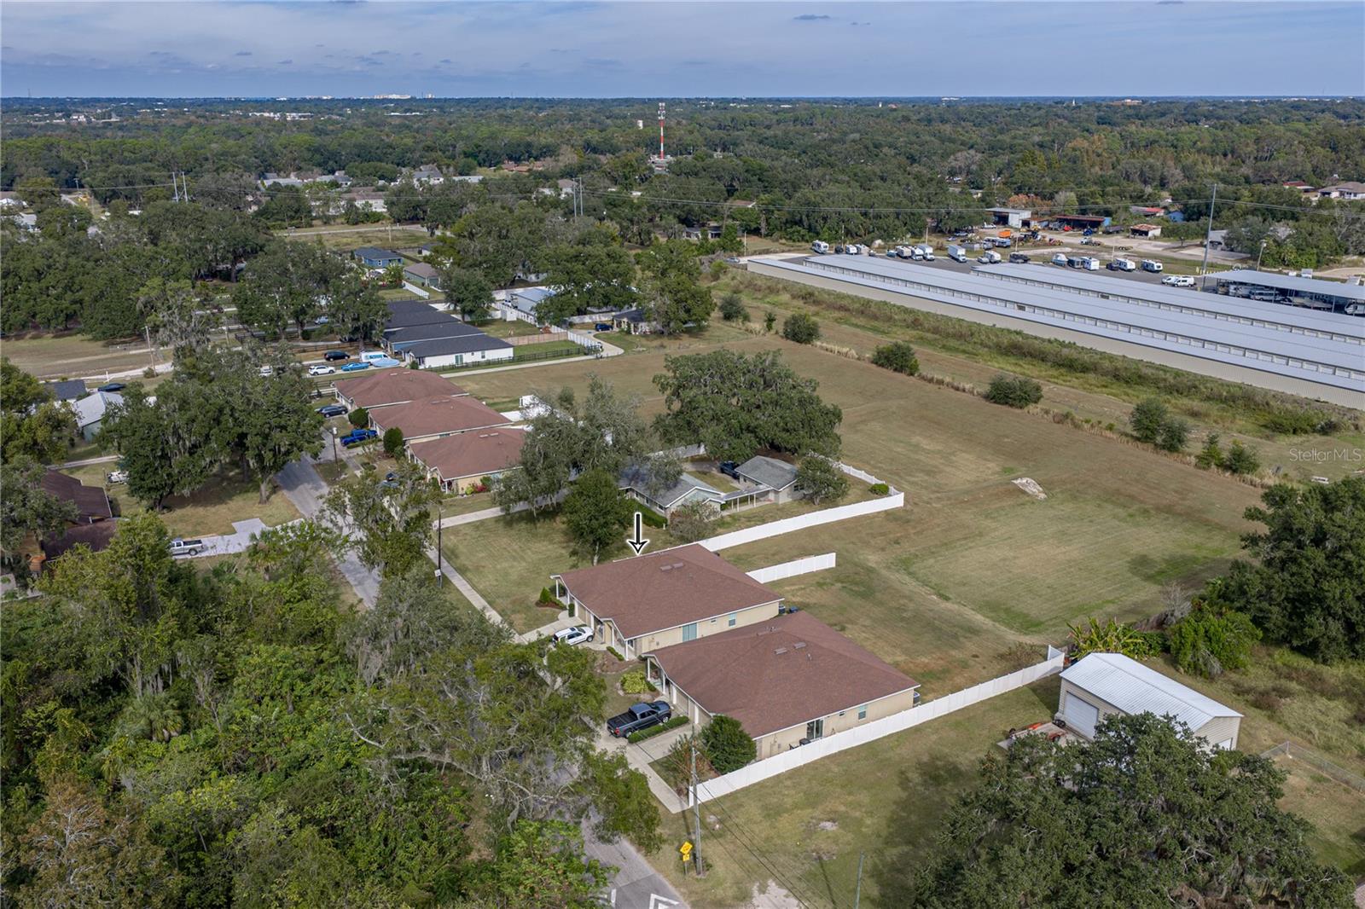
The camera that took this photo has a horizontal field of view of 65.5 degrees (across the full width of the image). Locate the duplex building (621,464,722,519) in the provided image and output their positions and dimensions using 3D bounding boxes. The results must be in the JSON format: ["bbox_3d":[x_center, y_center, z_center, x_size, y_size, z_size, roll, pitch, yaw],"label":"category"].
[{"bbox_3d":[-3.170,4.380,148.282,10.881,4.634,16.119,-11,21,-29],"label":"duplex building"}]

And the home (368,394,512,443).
[{"bbox_3d":[-40.793,-6.442,177.747,19.444,5.944,17.631,-10,21,-28],"label":"home"}]

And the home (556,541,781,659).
[{"bbox_3d":[-1.879,14.152,117.679,19.444,5.944,17.631,-11,21,-29],"label":"home"}]

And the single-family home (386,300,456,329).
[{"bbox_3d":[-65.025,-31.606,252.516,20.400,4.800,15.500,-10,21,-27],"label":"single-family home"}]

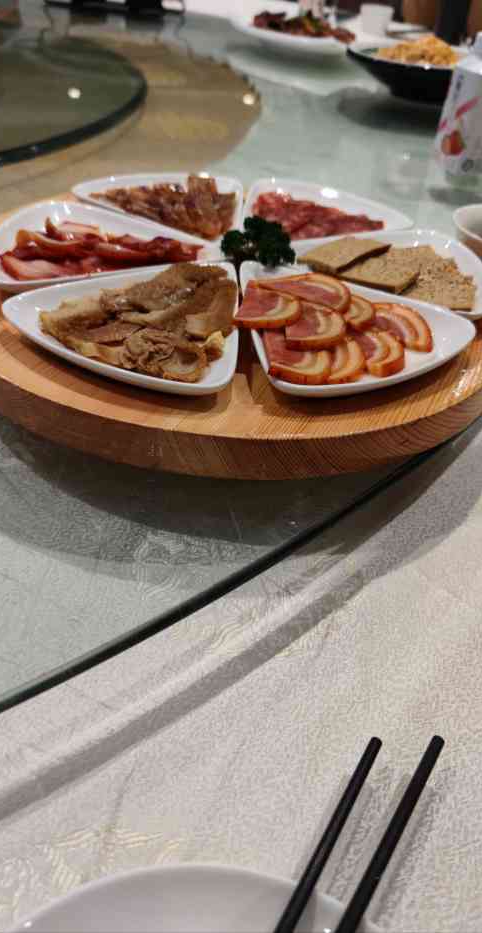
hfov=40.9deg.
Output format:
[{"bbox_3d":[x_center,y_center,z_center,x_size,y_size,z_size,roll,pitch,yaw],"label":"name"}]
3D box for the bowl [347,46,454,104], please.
[{"bbox_3d":[0.307,-0.629,1.043,0.278,0.057,0.278,5,40,0],"label":"bowl"}]

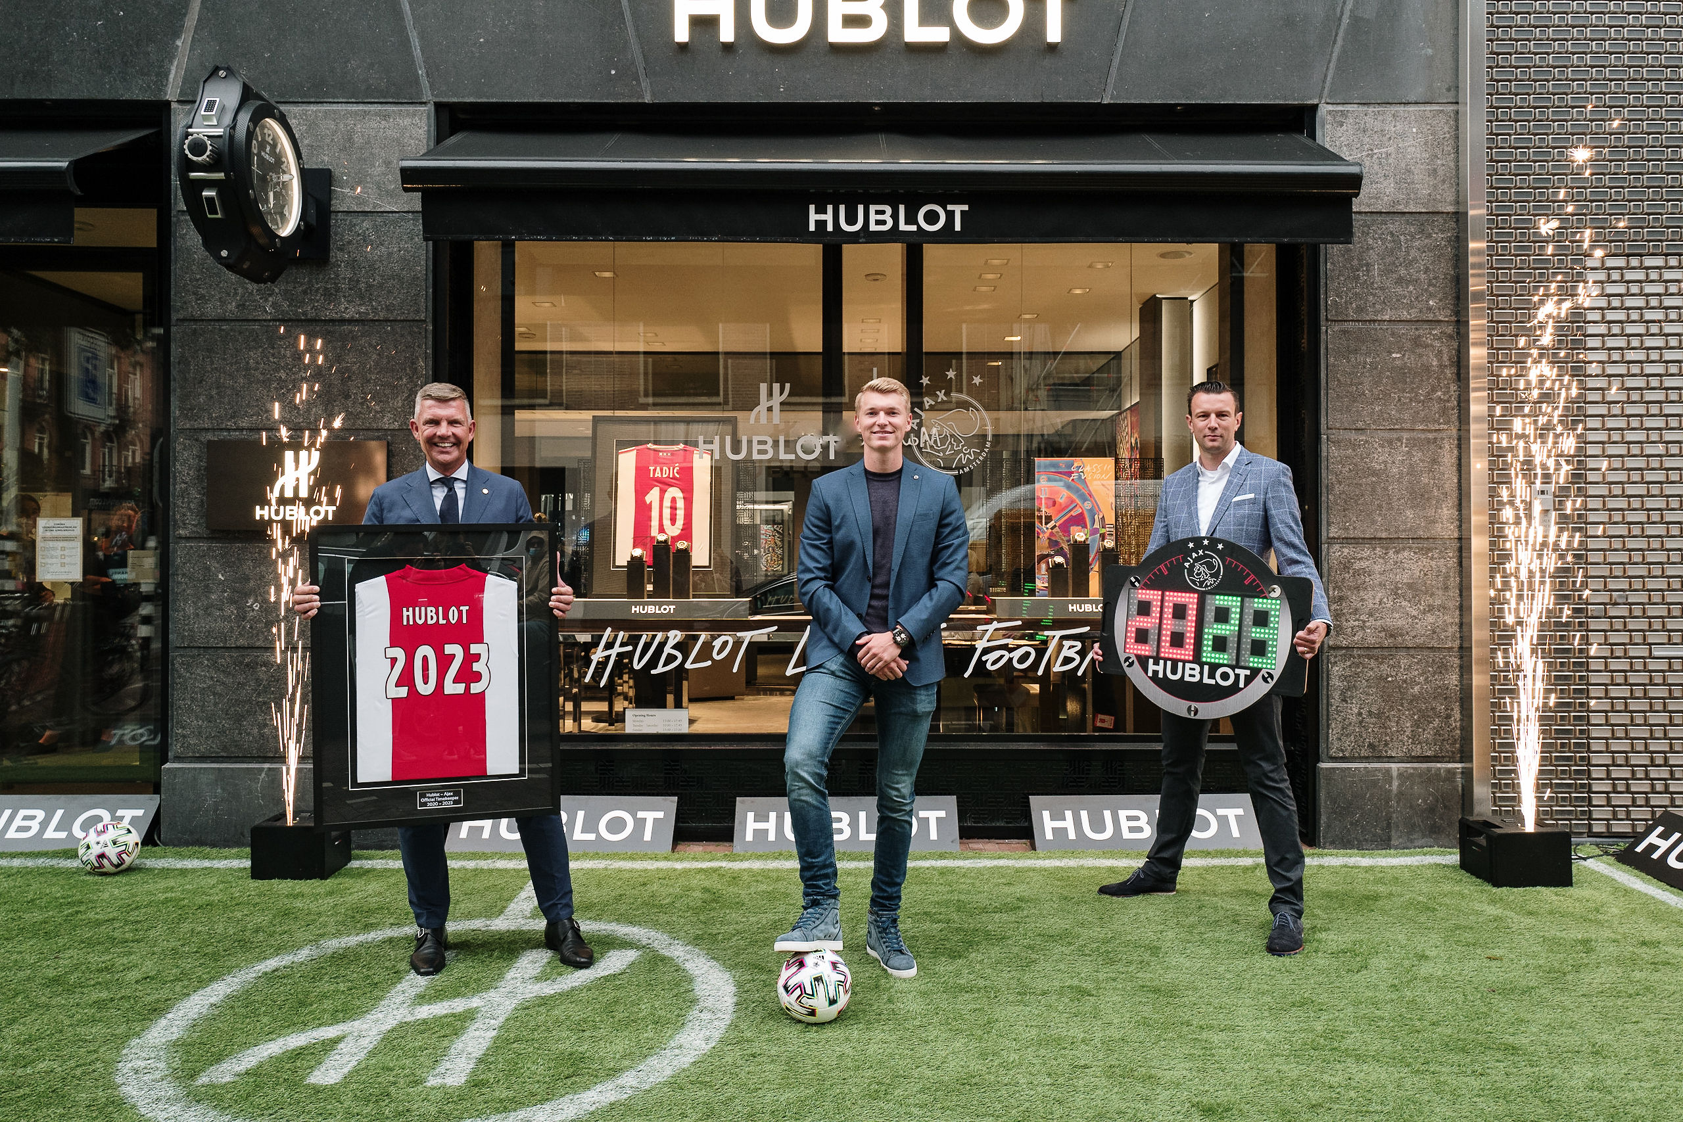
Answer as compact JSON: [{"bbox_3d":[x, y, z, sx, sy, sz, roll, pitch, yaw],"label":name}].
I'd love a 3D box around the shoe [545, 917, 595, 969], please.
[{"bbox_3d":[-0.915,1.280,4.410,0.110,0.120,0.310,0,1,-27],"label":"shoe"}]

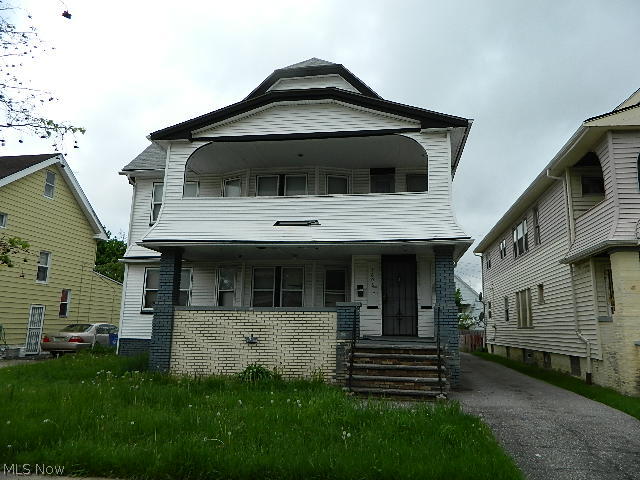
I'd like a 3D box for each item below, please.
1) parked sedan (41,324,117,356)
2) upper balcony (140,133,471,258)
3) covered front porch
[{"bbox_3d":[-10.093,4.499,20.948,1.790,1.430,4.750,0,-11,9],"label":"parked sedan"},{"bbox_3d":[-0.334,-1.033,12.832,8.000,2.900,2.800,0,-11,9],"label":"upper balcony"},{"bbox_3d":[-0.373,1.971,12.352,7.500,3.250,2.450,0,-11,9],"label":"covered front porch"}]

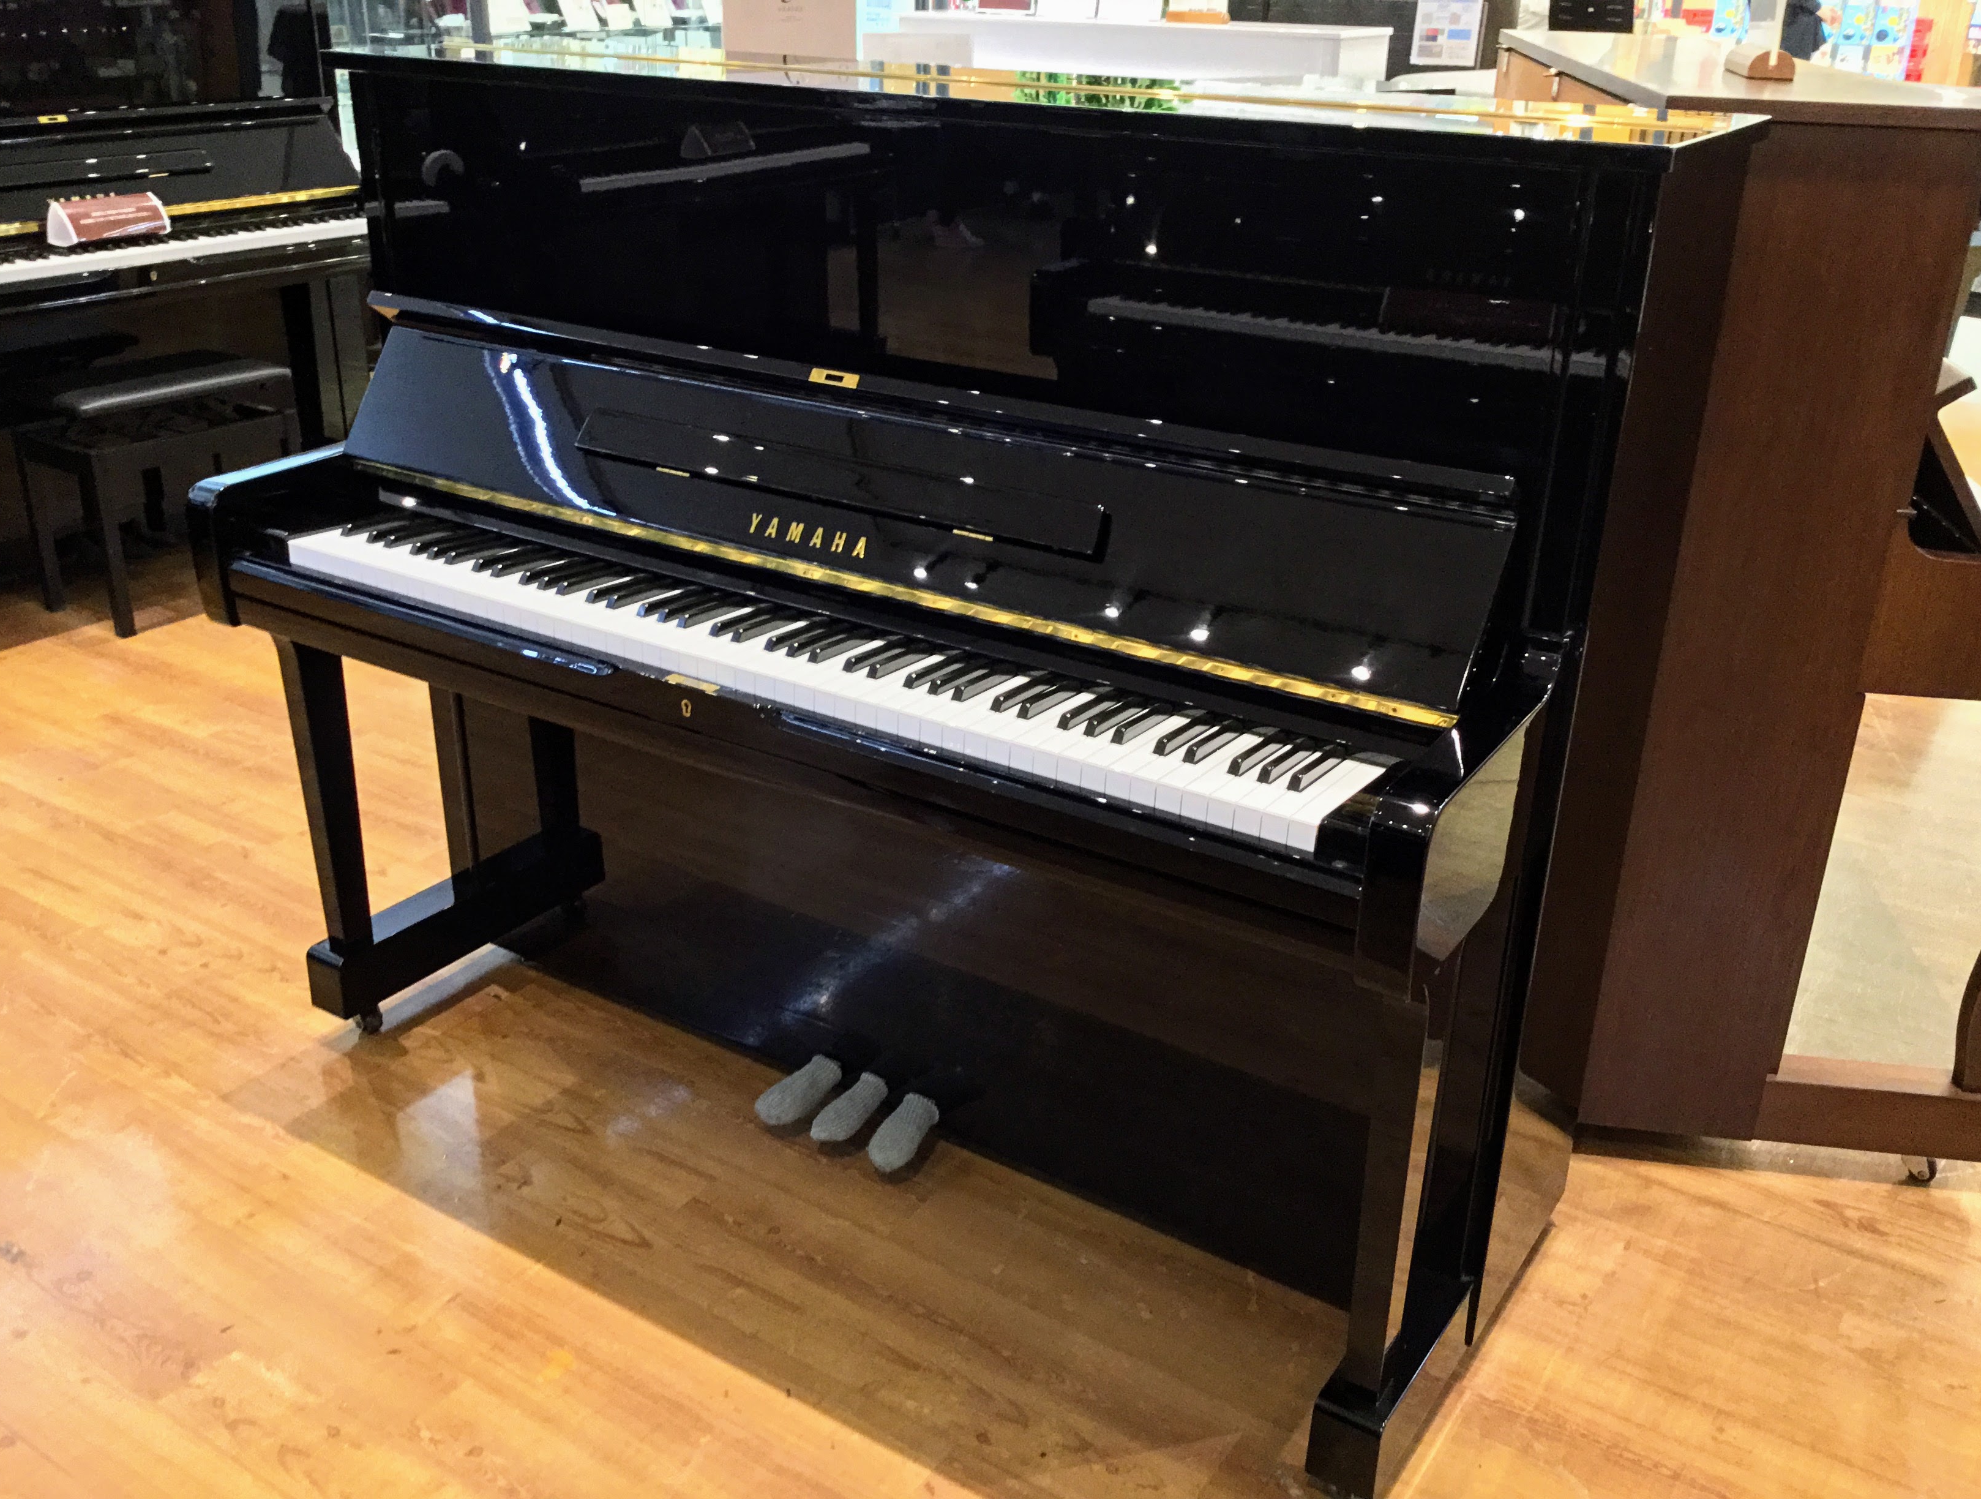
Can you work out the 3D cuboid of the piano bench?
[{"bbox_3d":[-1.720,-0.548,3.755,0.290,0.470,0.475,17,29,32],"label":"piano bench"}]

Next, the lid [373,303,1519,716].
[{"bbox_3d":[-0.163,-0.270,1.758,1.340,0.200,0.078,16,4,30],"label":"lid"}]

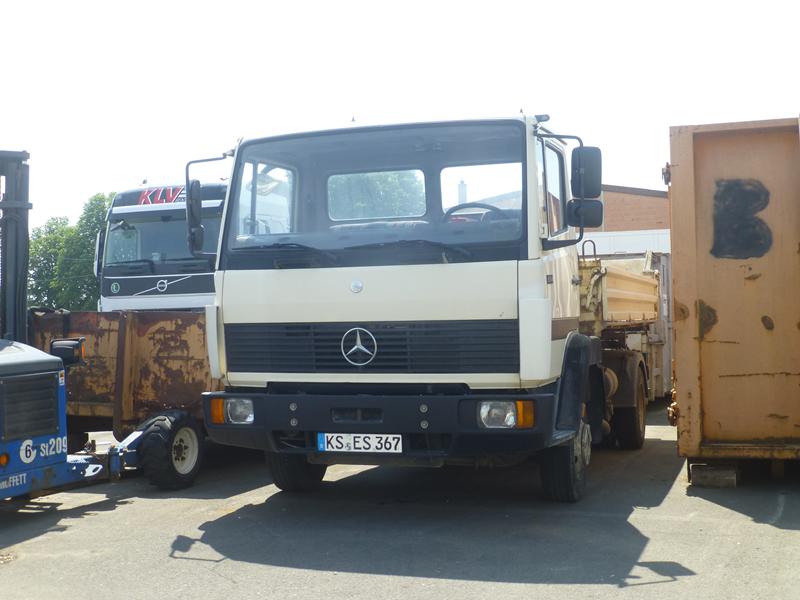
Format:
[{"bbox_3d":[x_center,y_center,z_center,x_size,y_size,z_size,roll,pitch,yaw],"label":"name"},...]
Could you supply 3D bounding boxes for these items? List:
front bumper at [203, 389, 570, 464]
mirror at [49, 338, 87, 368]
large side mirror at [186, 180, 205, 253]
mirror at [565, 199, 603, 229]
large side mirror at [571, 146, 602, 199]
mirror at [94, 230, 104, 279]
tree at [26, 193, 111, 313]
[{"bbox_3d":[-0.168,0.755,6.049,2.200,0.390,0.480,-1,-1,18],"label":"front bumper"},{"bbox_3d":[-2.412,0.378,7.400,0.260,0.230,0.150,-1,-1,15],"label":"mirror"},{"bbox_3d":[-1.320,-0.547,6.580,0.110,0.480,0.190,-1,-1,-20],"label":"large side mirror"},{"bbox_3d":[1.058,-0.496,5.830,0.200,0.170,0.090,-1,-1,-3],"label":"mirror"},{"bbox_3d":[1.072,-0.731,5.830,0.175,0.295,0.080,-1,-1,-5],"label":"large side mirror"},{"bbox_3d":[-4.728,-0.716,16.000,0.150,0.720,0.240,0,-1,-35],"label":"mirror"},{"bbox_3d":[-12.046,-0.888,38.000,4.600,6.400,4.600,-1,-1,0],"label":"tree"}]

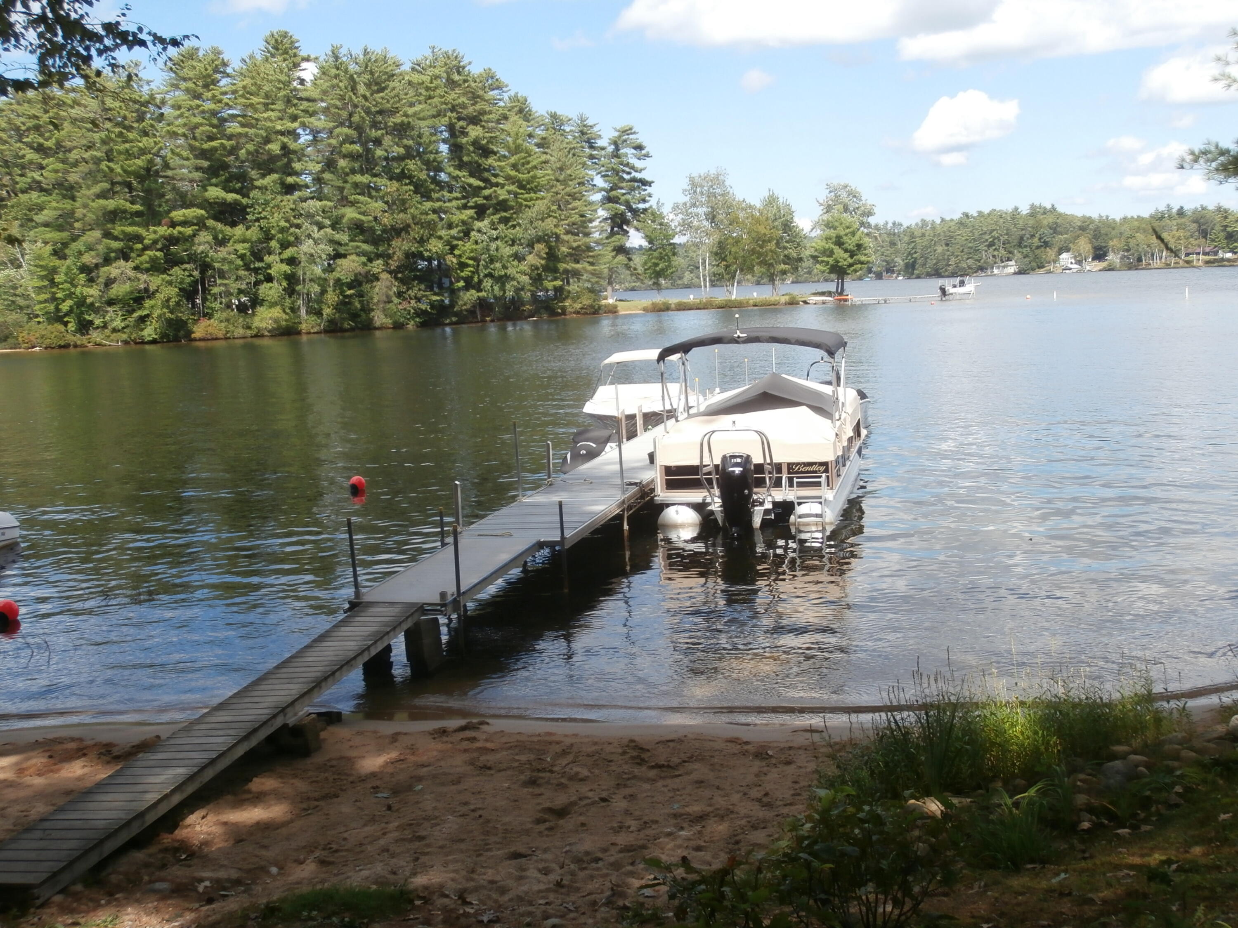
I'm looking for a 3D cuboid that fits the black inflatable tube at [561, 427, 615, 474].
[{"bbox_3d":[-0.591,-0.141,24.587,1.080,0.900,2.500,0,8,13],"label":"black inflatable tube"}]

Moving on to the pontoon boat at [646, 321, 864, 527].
[{"bbox_3d":[2.579,-0.837,22.683,2.570,2.950,8.000,0,8,14],"label":"pontoon boat"}]

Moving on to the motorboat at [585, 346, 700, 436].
[{"bbox_3d":[0.520,-1.314,29.941,2.300,2.150,5.700,-1,8,11],"label":"motorboat"}]

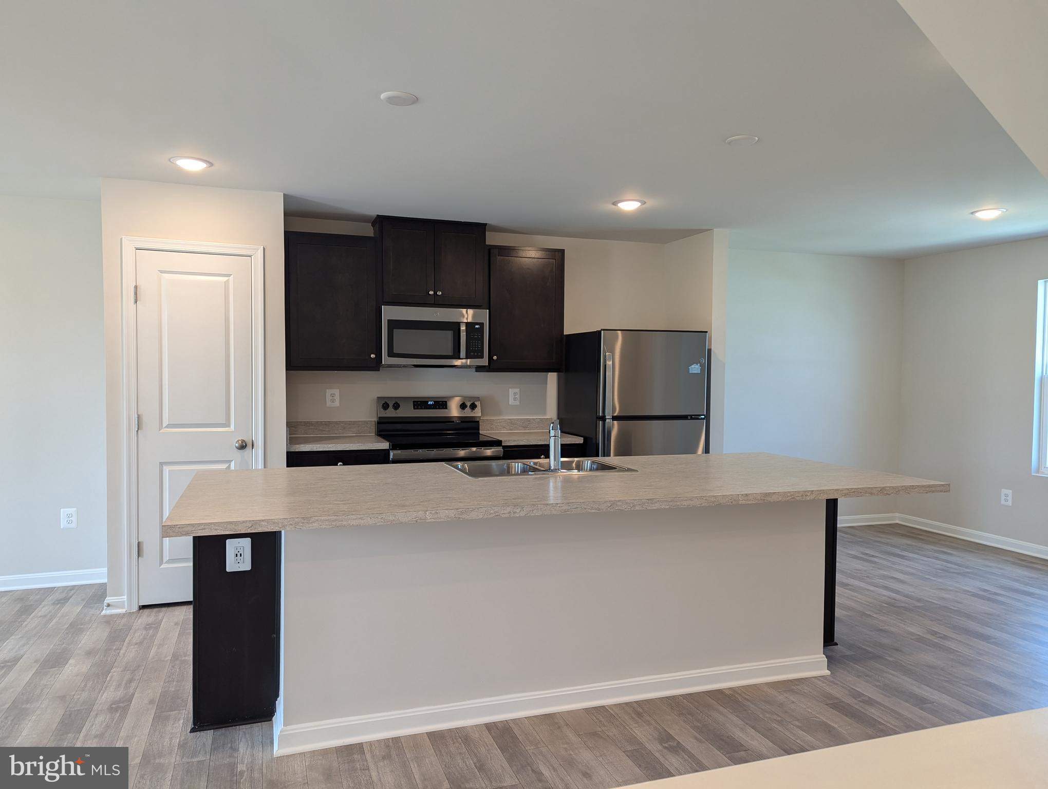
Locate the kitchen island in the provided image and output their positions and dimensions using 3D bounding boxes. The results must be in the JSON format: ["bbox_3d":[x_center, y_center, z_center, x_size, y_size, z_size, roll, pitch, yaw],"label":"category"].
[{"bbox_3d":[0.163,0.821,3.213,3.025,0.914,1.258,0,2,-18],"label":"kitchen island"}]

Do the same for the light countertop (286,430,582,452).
[{"bbox_3d":[-0.626,0.319,5.087,1.985,0.038,0.641,0,2,-19],"label":"light countertop"}]

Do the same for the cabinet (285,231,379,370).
[{"bbox_3d":[-1.320,-0.613,4.986,0.613,0.907,0.328,0,2,-19],"label":"cabinet"}]

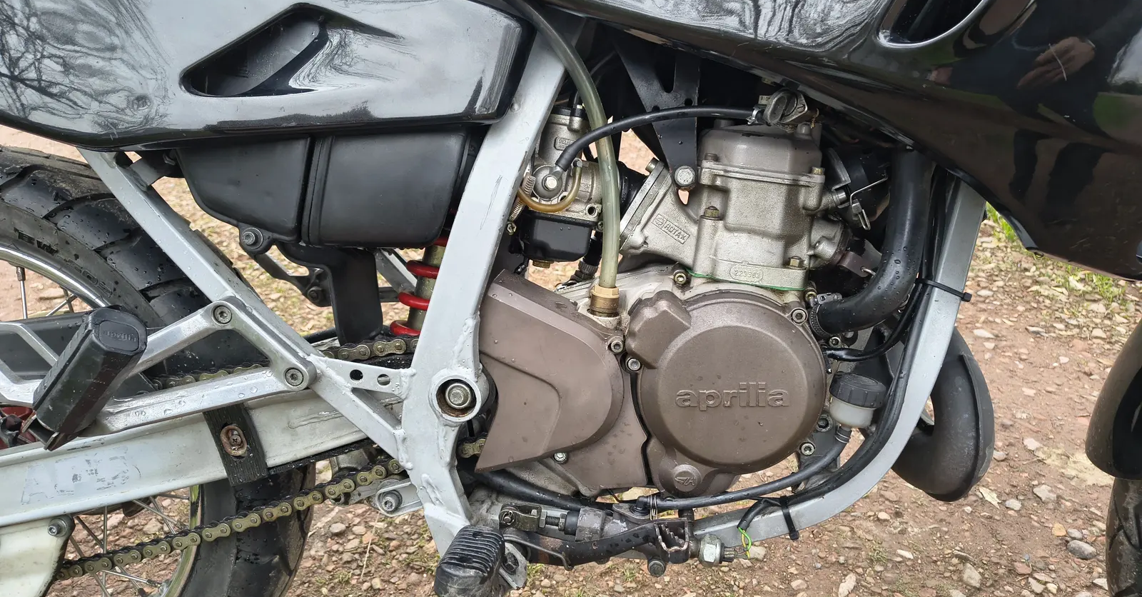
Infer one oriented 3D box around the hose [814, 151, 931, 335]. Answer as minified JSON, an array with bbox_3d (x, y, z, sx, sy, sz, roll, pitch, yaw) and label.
[{"bbox_3d":[0.241,-0.049,0.629,0.092,0.150,0.045,2,14,2],"label":"hose"}]

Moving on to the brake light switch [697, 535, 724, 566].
[{"bbox_3d":[0.113,0.202,0.635,0.024,0.025,0.025,-1,13,7],"label":"brake light switch"}]

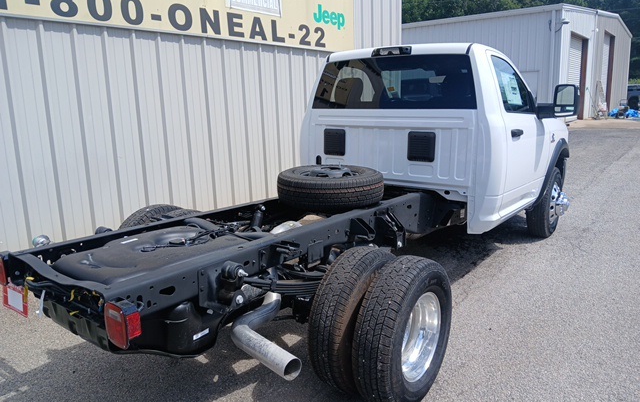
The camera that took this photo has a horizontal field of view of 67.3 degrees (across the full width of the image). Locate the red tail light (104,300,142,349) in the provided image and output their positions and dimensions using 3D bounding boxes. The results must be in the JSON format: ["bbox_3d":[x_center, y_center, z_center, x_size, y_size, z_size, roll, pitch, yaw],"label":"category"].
[{"bbox_3d":[-0.741,0.461,1.819,0.130,0.155,0.085,8,13,35],"label":"red tail light"}]

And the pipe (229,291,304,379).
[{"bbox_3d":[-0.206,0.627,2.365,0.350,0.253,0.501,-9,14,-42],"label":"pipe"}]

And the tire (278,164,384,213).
[{"bbox_3d":[0.083,-0.118,3.678,0.805,0.235,0.805,1,11,0],"label":"tire"}]

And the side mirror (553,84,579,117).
[{"bbox_3d":[2.338,-0.953,4.559,0.215,0.325,0.150,9,14,39],"label":"side mirror"}]

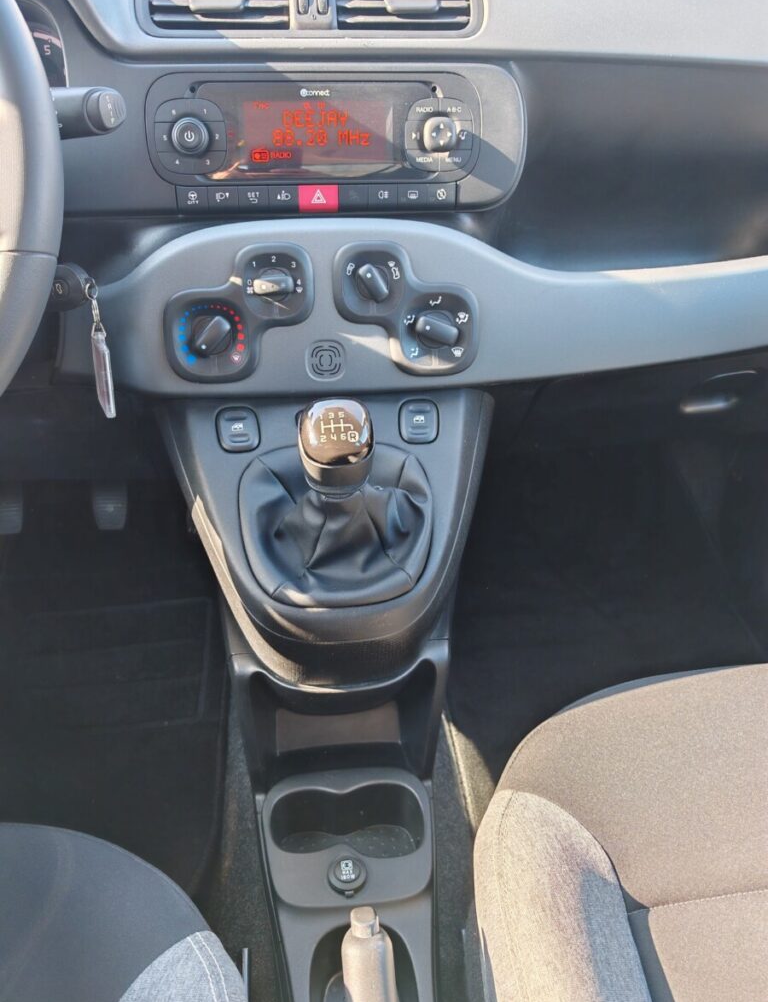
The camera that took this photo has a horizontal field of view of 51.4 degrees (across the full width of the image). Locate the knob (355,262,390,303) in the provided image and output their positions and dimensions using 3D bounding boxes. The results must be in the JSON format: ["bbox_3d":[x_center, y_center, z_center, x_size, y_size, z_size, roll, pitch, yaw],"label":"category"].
[{"bbox_3d":[-0.008,-0.163,0.598,0.029,0.030,0.019,-3,3,-5],"label":"knob"}]

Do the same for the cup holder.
[{"bbox_3d":[-0.033,0.310,0.723,0.136,0.066,0.080,-3,31,-5],"label":"cup holder"}]

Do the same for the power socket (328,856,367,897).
[{"bbox_3d":[-0.030,0.307,0.653,0.033,0.013,0.034,-3,31,-5],"label":"power socket"}]

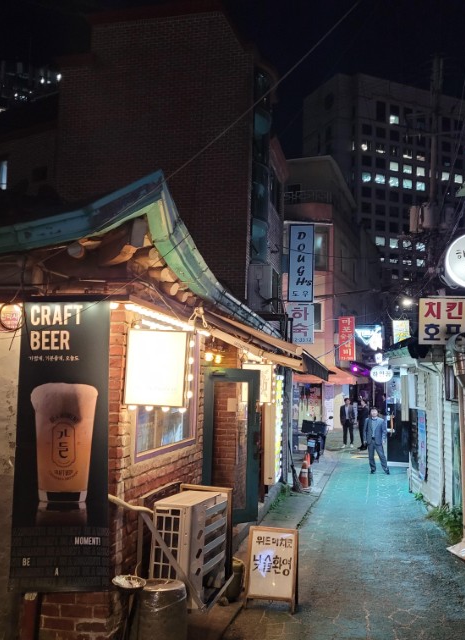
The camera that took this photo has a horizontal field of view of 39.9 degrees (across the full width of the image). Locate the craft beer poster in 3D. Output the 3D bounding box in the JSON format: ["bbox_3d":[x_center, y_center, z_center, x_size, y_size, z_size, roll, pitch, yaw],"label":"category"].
[{"bbox_3d":[-1.019,0.744,3.830,0.550,1.670,0.030,1,-6,8],"label":"craft beer poster"}]

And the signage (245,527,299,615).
[{"bbox_3d":[0.329,2.077,5.400,0.410,0.670,0.280,0,-7,11],"label":"signage"}]

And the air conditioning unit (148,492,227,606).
[{"bbox_3d":[-0.291,1.555,4.500,0.270,0.640,0.750,-1,-7,20],"label":"air conditioning unit"}]

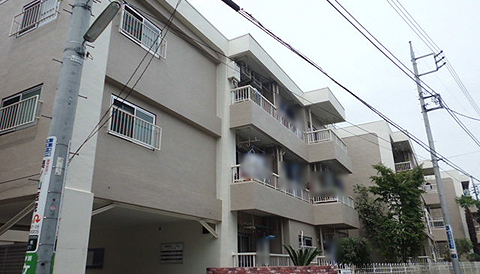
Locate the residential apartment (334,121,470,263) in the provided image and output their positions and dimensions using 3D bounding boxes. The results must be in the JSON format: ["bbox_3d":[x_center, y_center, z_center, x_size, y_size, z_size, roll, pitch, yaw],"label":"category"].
[{"bbox_3d":[12.037,6.779,29.308,9.000,8.900,21.500,-15,-23,35],"label":"residential apartment"}]

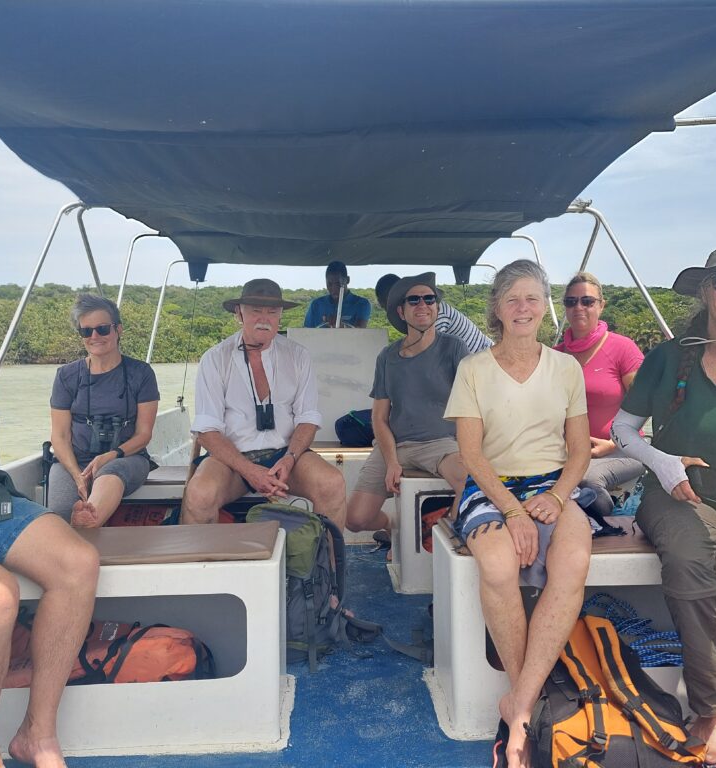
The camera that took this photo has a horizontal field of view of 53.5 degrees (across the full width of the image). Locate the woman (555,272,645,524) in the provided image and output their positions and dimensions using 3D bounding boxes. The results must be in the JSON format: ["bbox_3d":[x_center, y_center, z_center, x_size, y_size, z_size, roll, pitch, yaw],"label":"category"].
[{"bbox_3d":[0.960,0.206,2.900,0.540,1.330,0.780,0,3,17],"label":"woman"}]

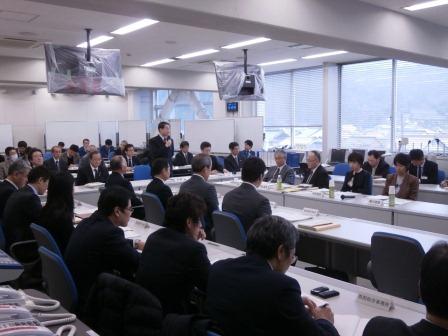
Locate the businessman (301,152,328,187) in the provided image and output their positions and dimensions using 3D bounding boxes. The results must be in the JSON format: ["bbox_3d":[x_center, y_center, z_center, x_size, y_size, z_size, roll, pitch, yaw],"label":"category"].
[{"bbox_3d":[1.231,0.347,6.798,0.800,1.200,0.540,-5,7,-40],"label":"businessman"}]

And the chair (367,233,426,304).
[{"bbox_3d":[1.273,0.857,3.120,0.580,0.870,0.550,-5,6,-40],"label":"chair"}]

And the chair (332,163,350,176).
[{"bbox_3d":[1.991,0.364,8.389,0.580,0.860,0.560,-5,7,-40],"label":"chair"}]

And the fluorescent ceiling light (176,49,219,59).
[{"bbox_3d":[-0.489,-2.100,8.577,0.200,0.060,1.120,-5,7,-40],"label":"fluorescent ceiling light"}]

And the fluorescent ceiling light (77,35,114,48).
[{"bbox_3d":[-2.463,-2.417,8.886,0.230,0.080,1.250,-5,6,-40],"label":"fluorescent ceiling light"}]

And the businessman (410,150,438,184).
[{"bbox_3d":[3.130,0.328,7.648,0.800,1.247,0.560,-4,6,-38],"label":"businessman"}]

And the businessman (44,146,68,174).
[{"bbox_3d":[-3.172,0.217,8.957,0.550,1.240,0.780,-4,6,-38],"label":"businessman"}]

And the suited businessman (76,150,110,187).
[{"bbox_3d":[-2.099,0.352,7.636,0.580,1.228,0.800,-4,6,-38],"label":"suited businessman"}]

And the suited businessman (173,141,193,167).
[{"bbox_3d":[-0.994,0.000,11.594,0.500,1.300,0.680,-4,5,-33],"label":"suited businessman"}]

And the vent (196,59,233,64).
[{"bbox_3d":[-0.192,-2.677,11.862,0.800,0.060,0.800,-5,6,-40],"label":"vent"}]

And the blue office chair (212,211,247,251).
[{"bbox_3d":[0.182,0.773,4.133,0.580,0.860,0.560,-5,7,-40],"label":"blue office chair"}]

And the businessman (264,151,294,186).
[{"bbox_3d":[0.809,0.322,7.563,0.850,1.220,0.580,-4,6,-38],"label":"businessman"}]

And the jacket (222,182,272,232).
[{"bbox_3d":[0.189,0.447,4.049,0.380,0.620,0.480,-5,6,-40],"label":"jacket"}]

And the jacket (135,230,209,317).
[{"bbox_3d":[-0.217,0.588,2.361,0.430,0.600,0.490,-5,7,-40],"label":"jacket"}]

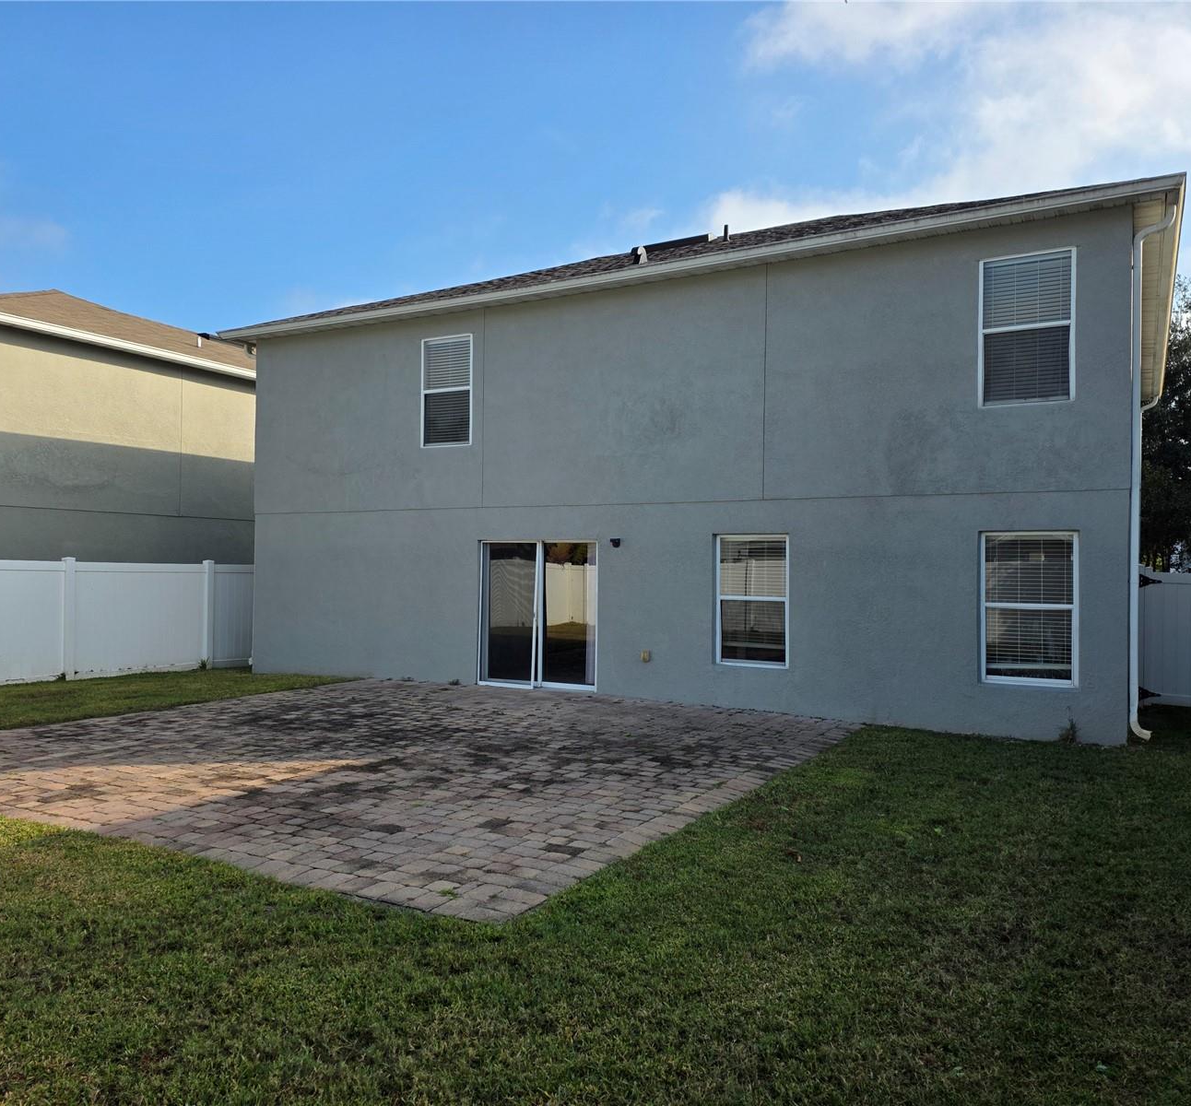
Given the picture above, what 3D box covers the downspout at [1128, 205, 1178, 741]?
[{"bbox_3d":[5.567,-0.783,9.788,0.380,5.310,0.090,0,-1,29],"label":"downspout"}]

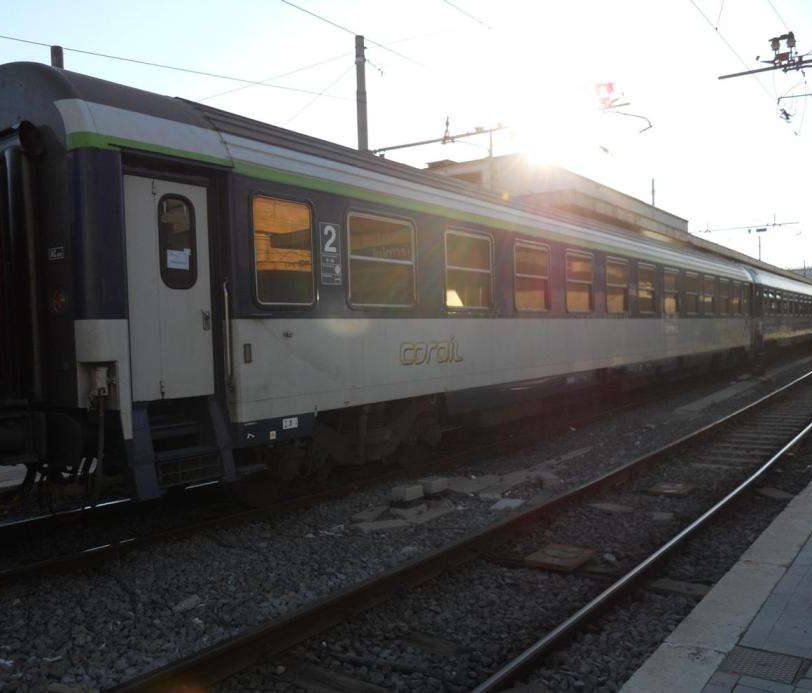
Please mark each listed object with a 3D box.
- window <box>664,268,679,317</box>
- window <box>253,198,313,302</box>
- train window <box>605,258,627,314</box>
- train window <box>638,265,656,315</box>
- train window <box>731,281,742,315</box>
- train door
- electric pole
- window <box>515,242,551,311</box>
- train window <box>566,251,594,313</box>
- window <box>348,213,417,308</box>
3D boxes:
[{"bbox_3d":[6.202,-1.265,17.470,0.070,0.970,1.240,-1,1,35],"label":"window"},{"bbox_3d":[-1.126,-0.868,6.870,0.070,0.970,0.780,-1,1,35],"label":"window"},{"bbox_3d":[4.050,-1.148,14.357,0.070,0.970,1.240,-1,1,35],"label":"train window"},{"bbox_3d":[5.126,-1.207,15.914,0.070,0.970,1.240,-1,1,35],"label":"train window"},{"bbox_3d":[10.505,-1.498,23.695,0.070,0.970,1.240,-1,1,35],"label":"train window"},{"bbox_3d":[-1.901,-0.445,5.984,0.060,1.730,0.769,-1,1,41],"label":"train door"},{"bbox_3d":[-0.977,-3.125,18.268,0.320,8.951,0.320,-1,1,35],"label":"electric pole"},{"bbox_3d":[1.898,-1.032,11.245,0.070,0.970,1.240,-1,1,35],"label":"window"},{"bbox_3d":[2.974,-1.090,12.801,0.070,0.970,1.240,-1,1,35],"label":"train window"},{"bbox_3d":[-0.254,-0.916,8.132,0.070,0.970,1.240,-1,1,35],"label":"window"}]

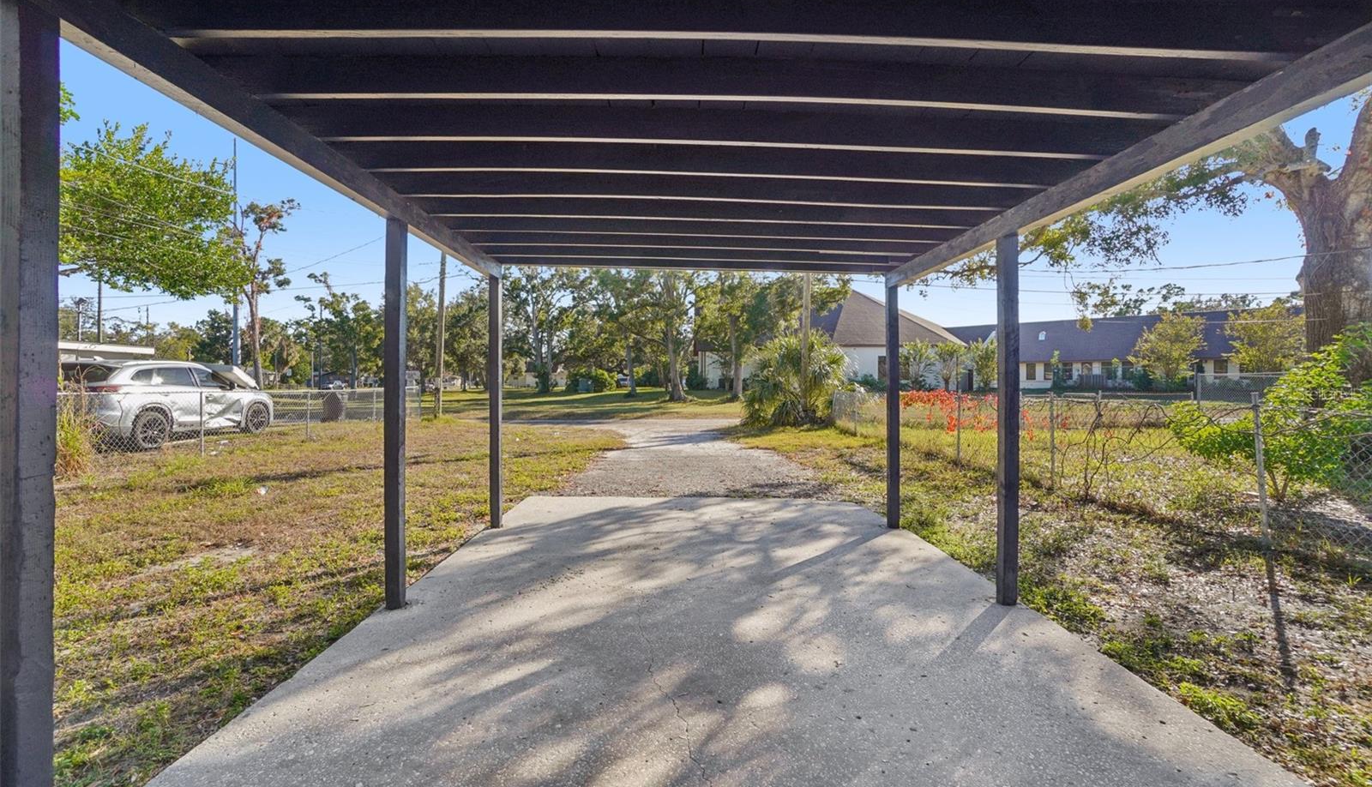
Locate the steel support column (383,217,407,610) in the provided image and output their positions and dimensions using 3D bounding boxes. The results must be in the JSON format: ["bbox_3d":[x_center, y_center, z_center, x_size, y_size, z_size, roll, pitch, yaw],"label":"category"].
[{"bbox_3d":[-1.772,0.131,3.510,0.089,2.360,0.089,0,1,-1],"label":"steel support column"}]

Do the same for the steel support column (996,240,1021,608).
[{"bbox_3d":[2.032,0.171,3.597,0.090,2.302,0.090,0,1,-1],"label":"steel support column"}]

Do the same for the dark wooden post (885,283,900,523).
[{"bbox_3d":[2.021,0.138,5.542,0.090,2.334,0.090,0,1,-1],"label":"dark wooden post"}]

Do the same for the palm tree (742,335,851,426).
[{"bbox_3d":[3.820,-0.460,19.800,3.500,3.200,3.300,0,1,0],"label":"palm tree"}]

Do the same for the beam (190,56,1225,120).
[{"bbox_3d":[0.152,-1.225,2.262,4.200,0.140,0.040,1,1,-1],"label":"beam"}]

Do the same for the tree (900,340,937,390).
[{"bbox_3d":[17.869,-2.145,44.000,2.970,3.960,2.970,0,1,-1],"label":"tree"}]

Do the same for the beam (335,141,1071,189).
[{"bbox_3d":[0.131,-1.265,3.102,4.000,0.145,0.041,1,1,-1],"label":"beam"}]

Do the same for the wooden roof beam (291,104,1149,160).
[{"bbox_3d":[0.145,-1.232,2.668,4.200,0.140,0.040,1,1,-1],"label":"wooden roof beam"}]

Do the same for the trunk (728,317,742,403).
[{"bbox_3d":[3.020,-2.198,35.000,0.800,5.200,0.700,0,1,-1],"label":"trunk"}]

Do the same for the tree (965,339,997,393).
[{"bbox_3d":[22.986,-2.165,44.000,2.810,4.080,2.810,0,1,-1],"label":"tree"}]

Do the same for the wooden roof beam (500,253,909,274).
[{"bbox_3d":[0.091,-1.294,5.538,4.000,0.145,0.041,1,1,-1],"label":"wooden roof beam"}]

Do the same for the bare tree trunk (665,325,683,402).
[{"bbox_3d":[-0.890,-2.260,43.000,1.250,5.800,1.000,0,1,0],"label":"bare tree trunk"}]

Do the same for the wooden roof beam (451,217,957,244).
[{"bbox_3d":[0.101,-1.274,4.320,4.000,0.145,0.041,1,1,-1],"label":"wooden roof beam"}]

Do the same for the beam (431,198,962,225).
[{"bbox_3d":[0.115,-1.257,3.885,4.200,0.140,0.040,1,1,-1],"label":"beam"}]

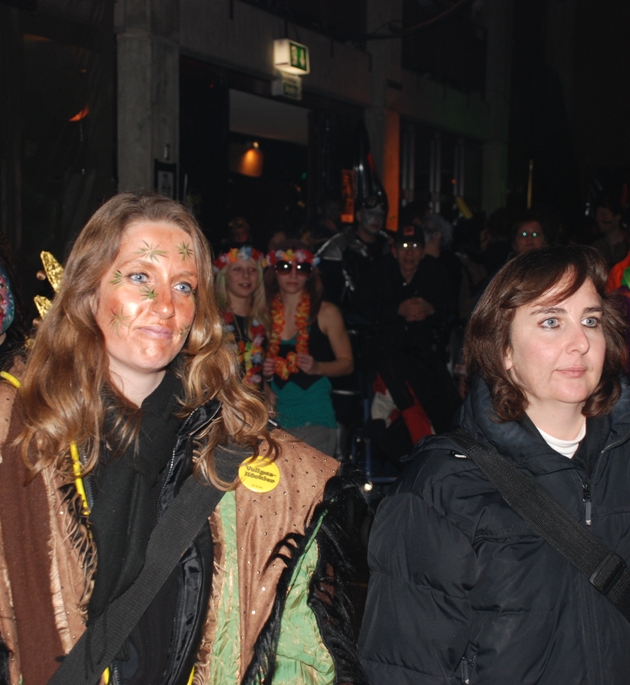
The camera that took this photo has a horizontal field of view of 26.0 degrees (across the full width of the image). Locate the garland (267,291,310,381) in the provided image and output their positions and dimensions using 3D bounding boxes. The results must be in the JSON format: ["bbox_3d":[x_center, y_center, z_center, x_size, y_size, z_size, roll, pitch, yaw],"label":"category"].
[{"bbox_3d":[-0.115,-0.030,5.950,0.190,0.390,0.220,0,3,0],"label":"garland"}]

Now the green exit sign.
[{"bbox_3d":[-0.143,-1.735,8.300,0.100,0.170,0.300,2,4,24],"label":"green exit sign"}]

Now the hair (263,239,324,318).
[{"bbox_3d":[-0.095,-0.284,6.060,0.255,0.350,0.220,1,3,2],"label":"hair"}]

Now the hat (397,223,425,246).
[{"bbox_3d":[0.579,-0.648,8.200,0.175,0.145,0.215,1,3,3],"label":"hat"}]

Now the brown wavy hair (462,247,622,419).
[{"bbox_3d":[0.329,-0.013,1.950,0.225,0.255,0.235,-1,4,-24],"label":"brown wavy hair"}]

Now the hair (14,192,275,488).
[{"bbox_3d":[-0.230,-0.003,1.840,0.335,0.385,0.270,-1,4,-25],"label":"hair"}]

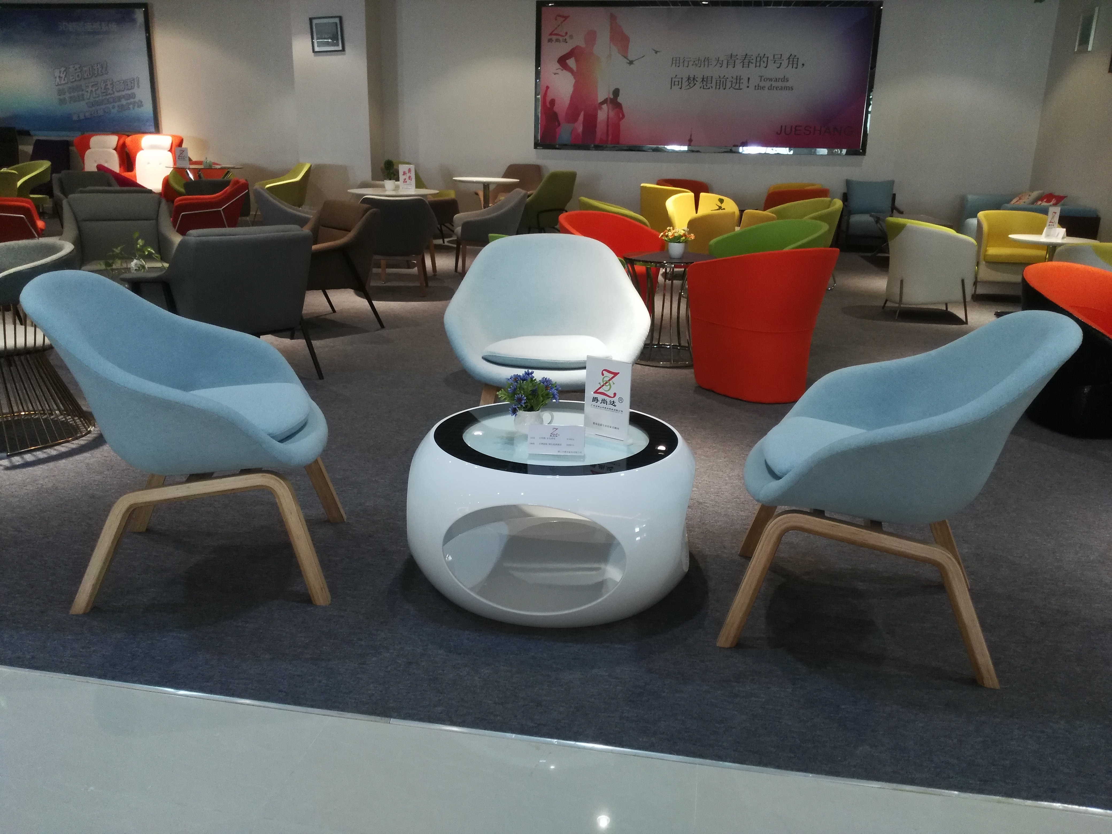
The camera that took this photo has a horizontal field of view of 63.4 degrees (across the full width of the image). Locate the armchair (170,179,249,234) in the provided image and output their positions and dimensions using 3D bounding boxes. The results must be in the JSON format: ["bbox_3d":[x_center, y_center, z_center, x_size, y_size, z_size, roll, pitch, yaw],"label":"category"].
[{"bbox_3d":[-3.284,-1.849,8.563,0.770,0.790,0.720,-5,17,-19],"label":"armchair"}]

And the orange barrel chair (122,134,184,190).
[{"bbox_3d":[-5.195,-3.032,11.717,0.780,1.190,0.800,-5,18,-20],"label":"orange barrel chair"}]

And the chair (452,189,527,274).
[{"bbox_3d":[-0.585,-1.636,8.019,0.660,0.780,0.620,-2,17,-11],"label":"chair"}]

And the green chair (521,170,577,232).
[{"bbox_3d":[-0.111,-2.261,9.968,0.720,0.900,0.680,17,22,42],"label":"green chair"}]

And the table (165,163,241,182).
[{"bbox_3d":[-4.689,-2.908,12.001,1.000,0.770,1.000,4,17,9],"label":"table"}]

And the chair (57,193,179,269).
[{"bbox_3d":[-3.172,-1.245,6.594,0.762,0.773,0.739,-7,19,-27],"label":"chair"}]

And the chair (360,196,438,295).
[{"bbox_3d":[-1.269,-1.425,7.311,0.660,0.770,0.630,-1,17,-6],"label":"chair"}]

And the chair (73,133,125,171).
[{"bbox_3d":[-6.658,-3.514,13.253,0.694,1.221,0.717,-3,17,-14],"label":"chair"}]

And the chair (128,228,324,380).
[{"bbox_3d":[-1.683,-0.599,4.518,0.700,0.755,0.730,-11,20,-35],"label":"chair"}]

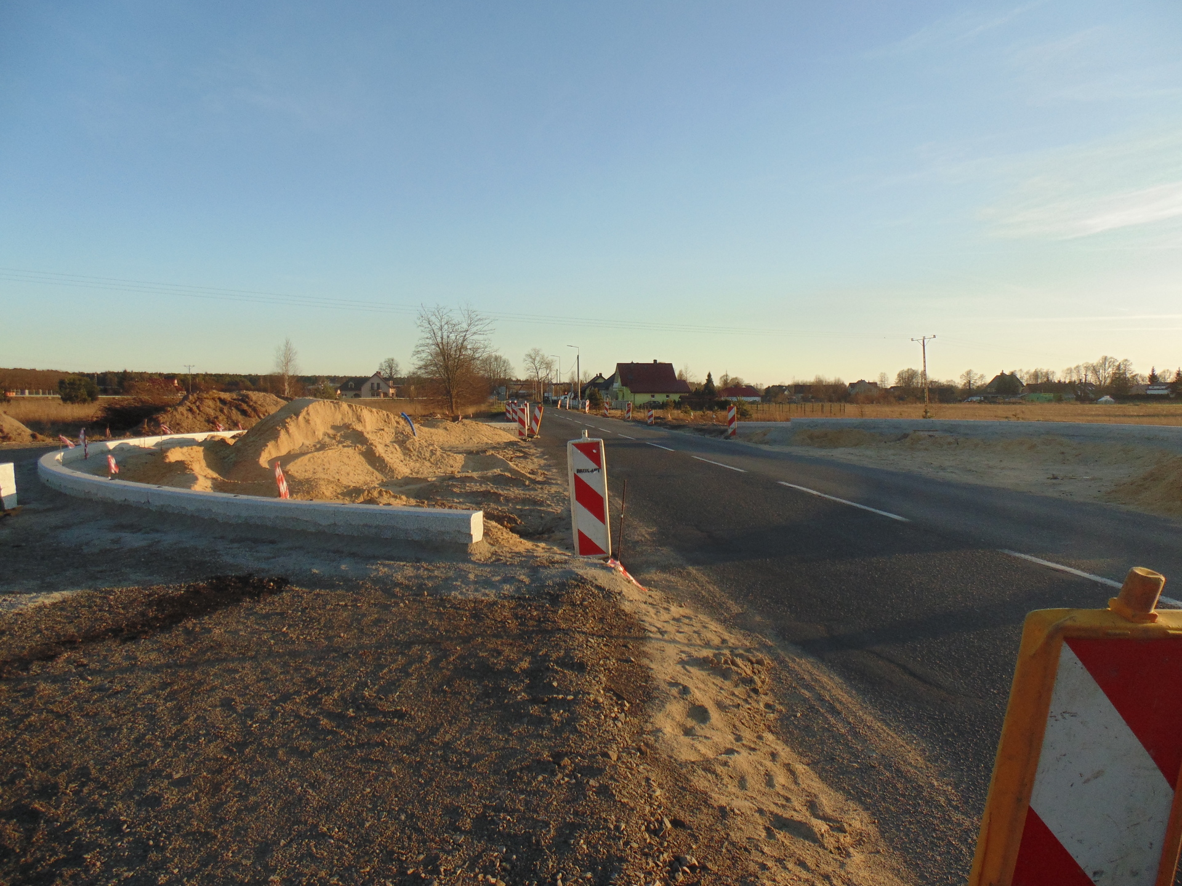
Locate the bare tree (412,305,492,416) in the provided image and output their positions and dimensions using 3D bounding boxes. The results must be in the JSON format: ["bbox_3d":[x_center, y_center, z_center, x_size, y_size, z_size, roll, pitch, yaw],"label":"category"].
[{"bbox_3d":[-13.460,-8.031,73.000,7.700,10.800,7.500,0,3,0],"label":"bare tree"}]

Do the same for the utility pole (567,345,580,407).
[{"bbox_3d":[-2.274,-8.789,100.000,1.650,8.400,0.320,0,3,0],"label":"utility pole"}]

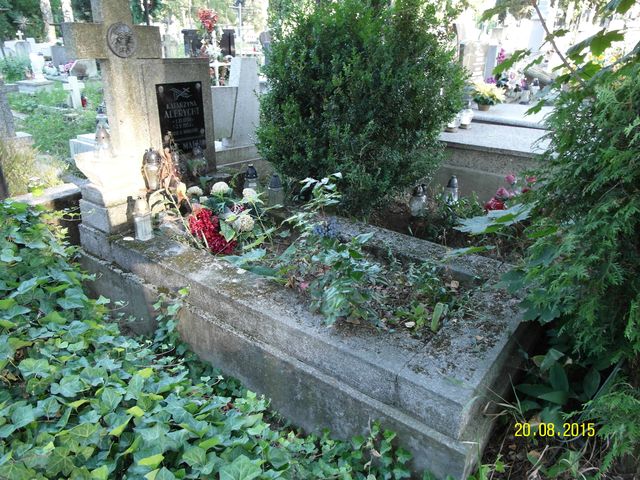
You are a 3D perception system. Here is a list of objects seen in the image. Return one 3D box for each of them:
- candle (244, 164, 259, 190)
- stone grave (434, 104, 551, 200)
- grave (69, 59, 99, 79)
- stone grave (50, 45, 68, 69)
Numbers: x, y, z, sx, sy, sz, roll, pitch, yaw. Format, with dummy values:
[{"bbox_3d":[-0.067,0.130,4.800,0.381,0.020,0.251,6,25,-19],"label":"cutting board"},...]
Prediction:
[{"bbox_3d":[-0.466,-0.395,2.991,0.100,0.230,0.100,1,23,0],"label":"candle"},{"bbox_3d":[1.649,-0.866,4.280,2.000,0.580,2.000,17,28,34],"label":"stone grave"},{"bbox_3d":[-8.449,-6.104,15.885,0.400,0.680,0.900,17,28,34],"label":"grave"},{"bbox_3d":[-9.800,-6.833,16.659,0.280,0.900,0.580,17,28,34],"label":"stone grave"}]

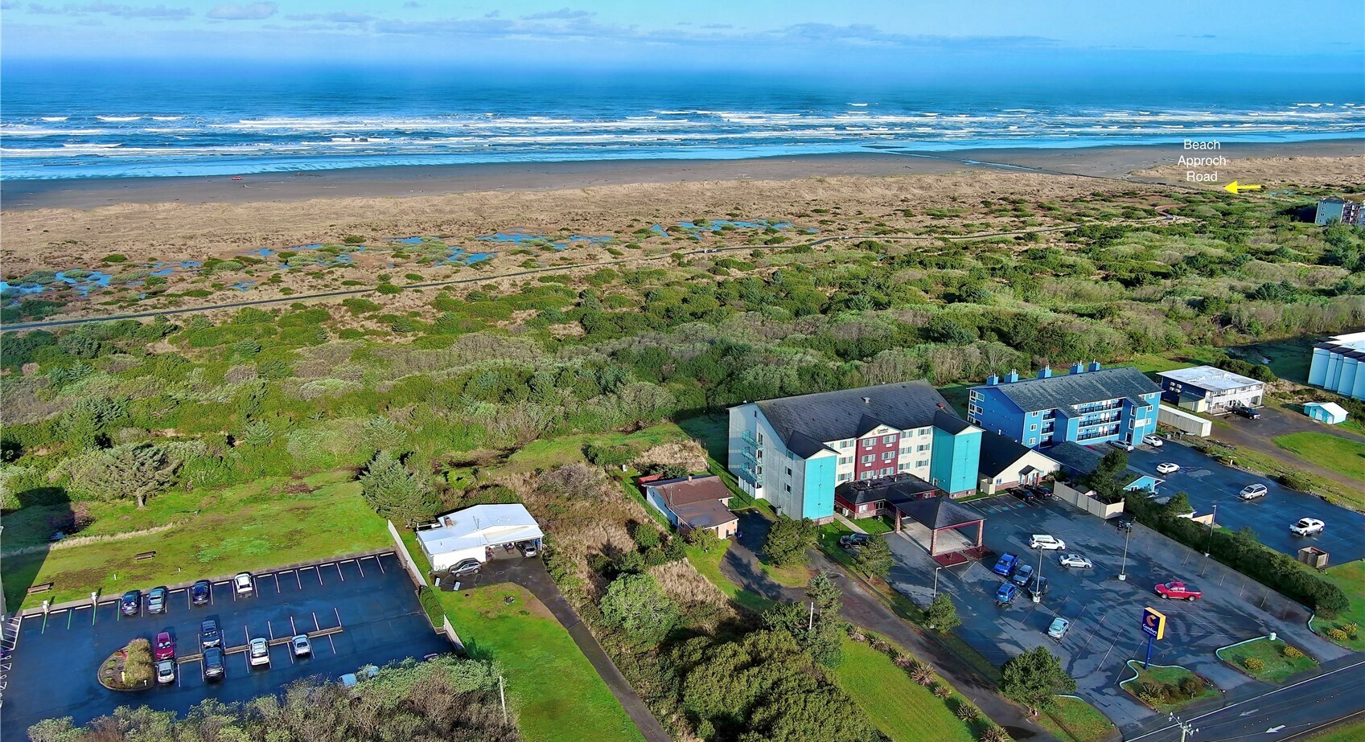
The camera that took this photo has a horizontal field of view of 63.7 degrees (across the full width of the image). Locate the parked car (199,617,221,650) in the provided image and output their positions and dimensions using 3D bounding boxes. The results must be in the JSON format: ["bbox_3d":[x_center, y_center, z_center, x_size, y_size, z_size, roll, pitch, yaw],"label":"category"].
[{"bbox_3d":[-58.420,32.730,136.260,1.920,1.750,4.800,-7,18,-24],"label":"parked car"}]

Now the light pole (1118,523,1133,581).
[{"bbox_3d":[60.914,24.820,150.897,1.050,8.178,1.050,-7,17,-23],"label":"light pole"}]

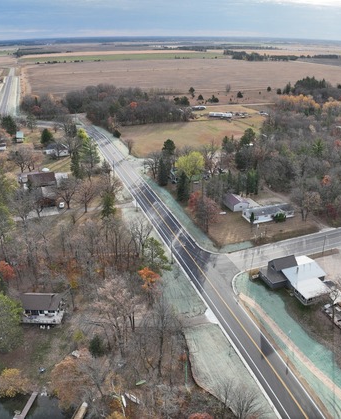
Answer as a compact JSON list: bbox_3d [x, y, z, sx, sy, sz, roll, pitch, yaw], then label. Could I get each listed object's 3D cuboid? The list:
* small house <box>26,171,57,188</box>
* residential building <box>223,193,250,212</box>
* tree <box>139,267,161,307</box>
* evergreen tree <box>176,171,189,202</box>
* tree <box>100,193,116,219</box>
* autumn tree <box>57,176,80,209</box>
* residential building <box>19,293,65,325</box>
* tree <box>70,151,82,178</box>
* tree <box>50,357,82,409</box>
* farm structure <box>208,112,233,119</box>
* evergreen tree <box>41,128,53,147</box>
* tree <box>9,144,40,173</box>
[{"bbox_3d":[-64.500,-14.720,198.400,13.000,6.200,8.500,-6,25,-14],"label":"small house"},{"bbox_3d":[28.210,-2.970,164.380,7.200,4.300,9.000,-9,26,-20],"label":"residential building"},{"bbox_3d":[-5.920,22.520,111.850,6.020,13.870,6.020,0,24,0],"label":"tree"},{"bbox_3d":[5.700,-10.300,177.100,6.000,15.200,6.000,0,24,0],"label":"evergreen tree"},{"bbox_3d":[-26.700,-1.700,162.600,6.200,11.700,6.200,0,24,0],"label":"tree"},{"bbox_3d":[-42.360,-7.270,160.940,9.000,13.300,9.000,-7,25,-14],"label":"autumn tree"},{"bbox_3d":[-35.700,27.710,110.910,11.200,6.200,11.500,0,24,0],"label":"residential building"},{"bbox_3d":[-51.300,-23.900,207.200,5.900,15.200,5.900,0,24,0],"label":"tree"},{"bbox_3d":[-21.800,36.800,81.000,6.500,13.500,6.500,0,24,0],"label":"tree"},{"bbox_3d":[48.000,-90.280,369.460,22.000,3.800,5.500,8,25,17],"label":"farm structure"},{"bbox_3d":[-85.700,-49.800,268.500,7.400,12.300,7.400,0,24,0],"label":"evergreen tree"},{"bbox_3d":[-77.630,-27.380,206.050,14.500,13.500,13.000,-9,26,-19],"label":"tree"}]

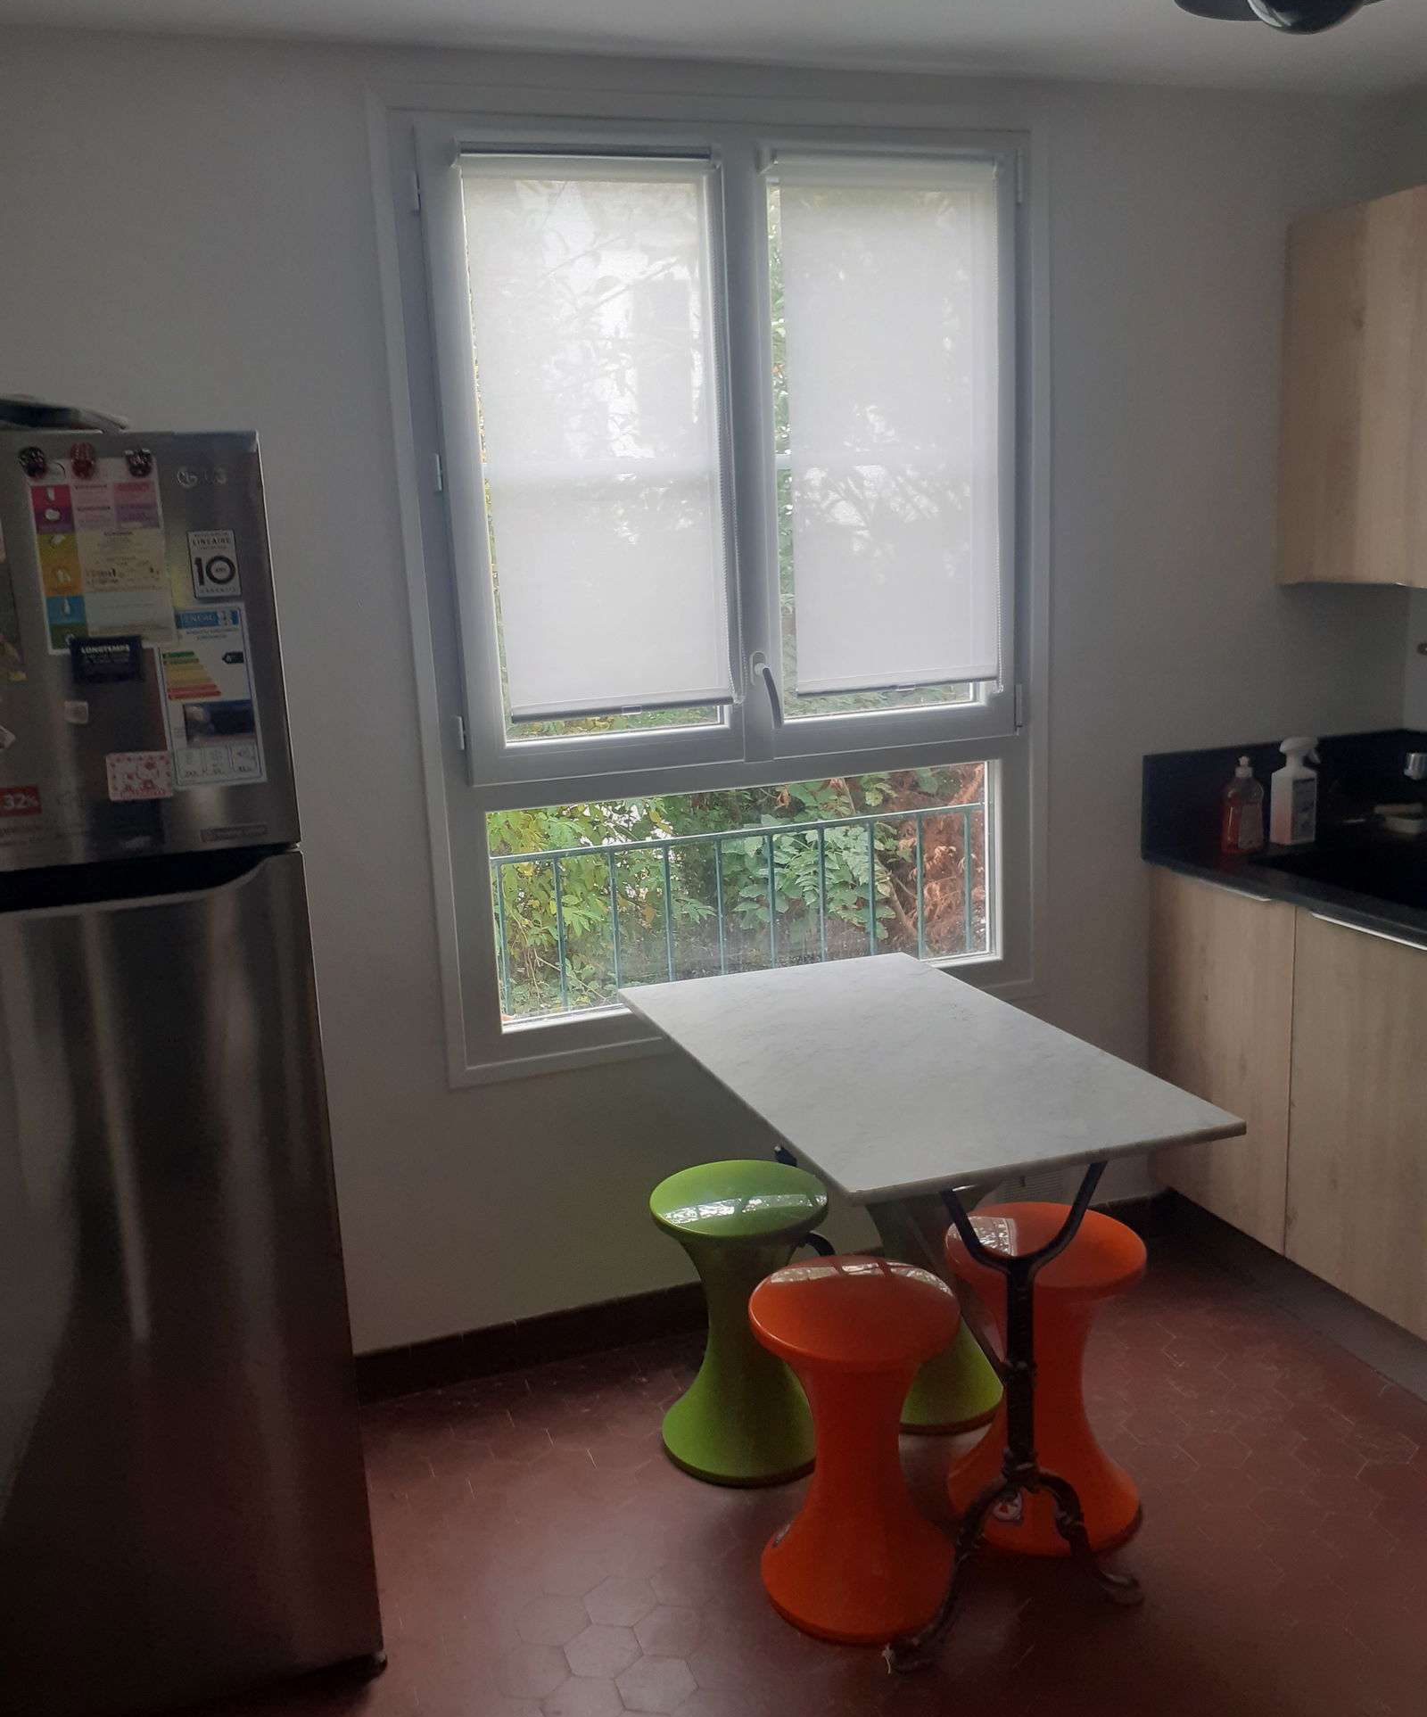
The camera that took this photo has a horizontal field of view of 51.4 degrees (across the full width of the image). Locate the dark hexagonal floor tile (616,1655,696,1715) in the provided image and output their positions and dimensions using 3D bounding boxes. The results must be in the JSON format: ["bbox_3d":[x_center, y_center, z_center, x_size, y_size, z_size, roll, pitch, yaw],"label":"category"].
[{"bbox_3d":[-0.080,1.149,2.059,0.119,0.010,0.103,0,12,11],"label":"dark hexagonal floor tile"}]

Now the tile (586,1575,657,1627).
[{"bbox_3d":[-0.138,1.118,2.226,0.119,0.010,0.103,0,12,11],"label":"tile"}]

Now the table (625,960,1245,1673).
[{"bbox_3d":[0.285,0.668,2.413,0.556,0.754,0.990,-7,12,-19],"label":"table"}]

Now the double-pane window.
[{"bbox_3d":[0.073,-0.475,2.732,1.157,1.634,0.090,-6,12,-16],"label":"double-pane window"}]

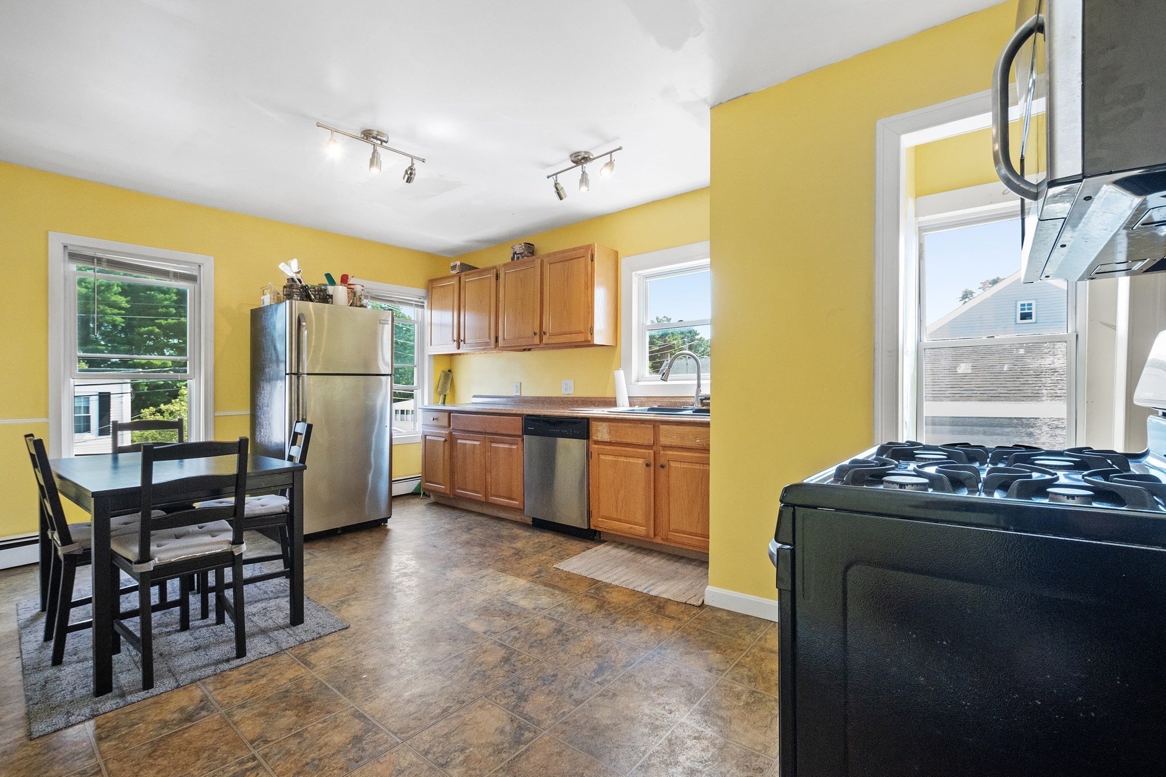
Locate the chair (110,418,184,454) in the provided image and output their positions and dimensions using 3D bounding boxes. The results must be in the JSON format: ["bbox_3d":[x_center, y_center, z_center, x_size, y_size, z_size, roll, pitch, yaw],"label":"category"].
[{"bbox_3d":[-2.330,0.636,2.662,0.480,0.890,0.400,0,0,41],"label":"chair"}]

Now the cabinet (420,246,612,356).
[{"bbox_3d":[-0.641,-0.726,4.454,2.040,0.763,0.330,0,0,36],"label":"cabinet"}]

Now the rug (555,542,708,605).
[{"bbox_3d":[0.367,1.087,2.892,0.910,0.012,0.580,0,0,36],"label":"rug"}]

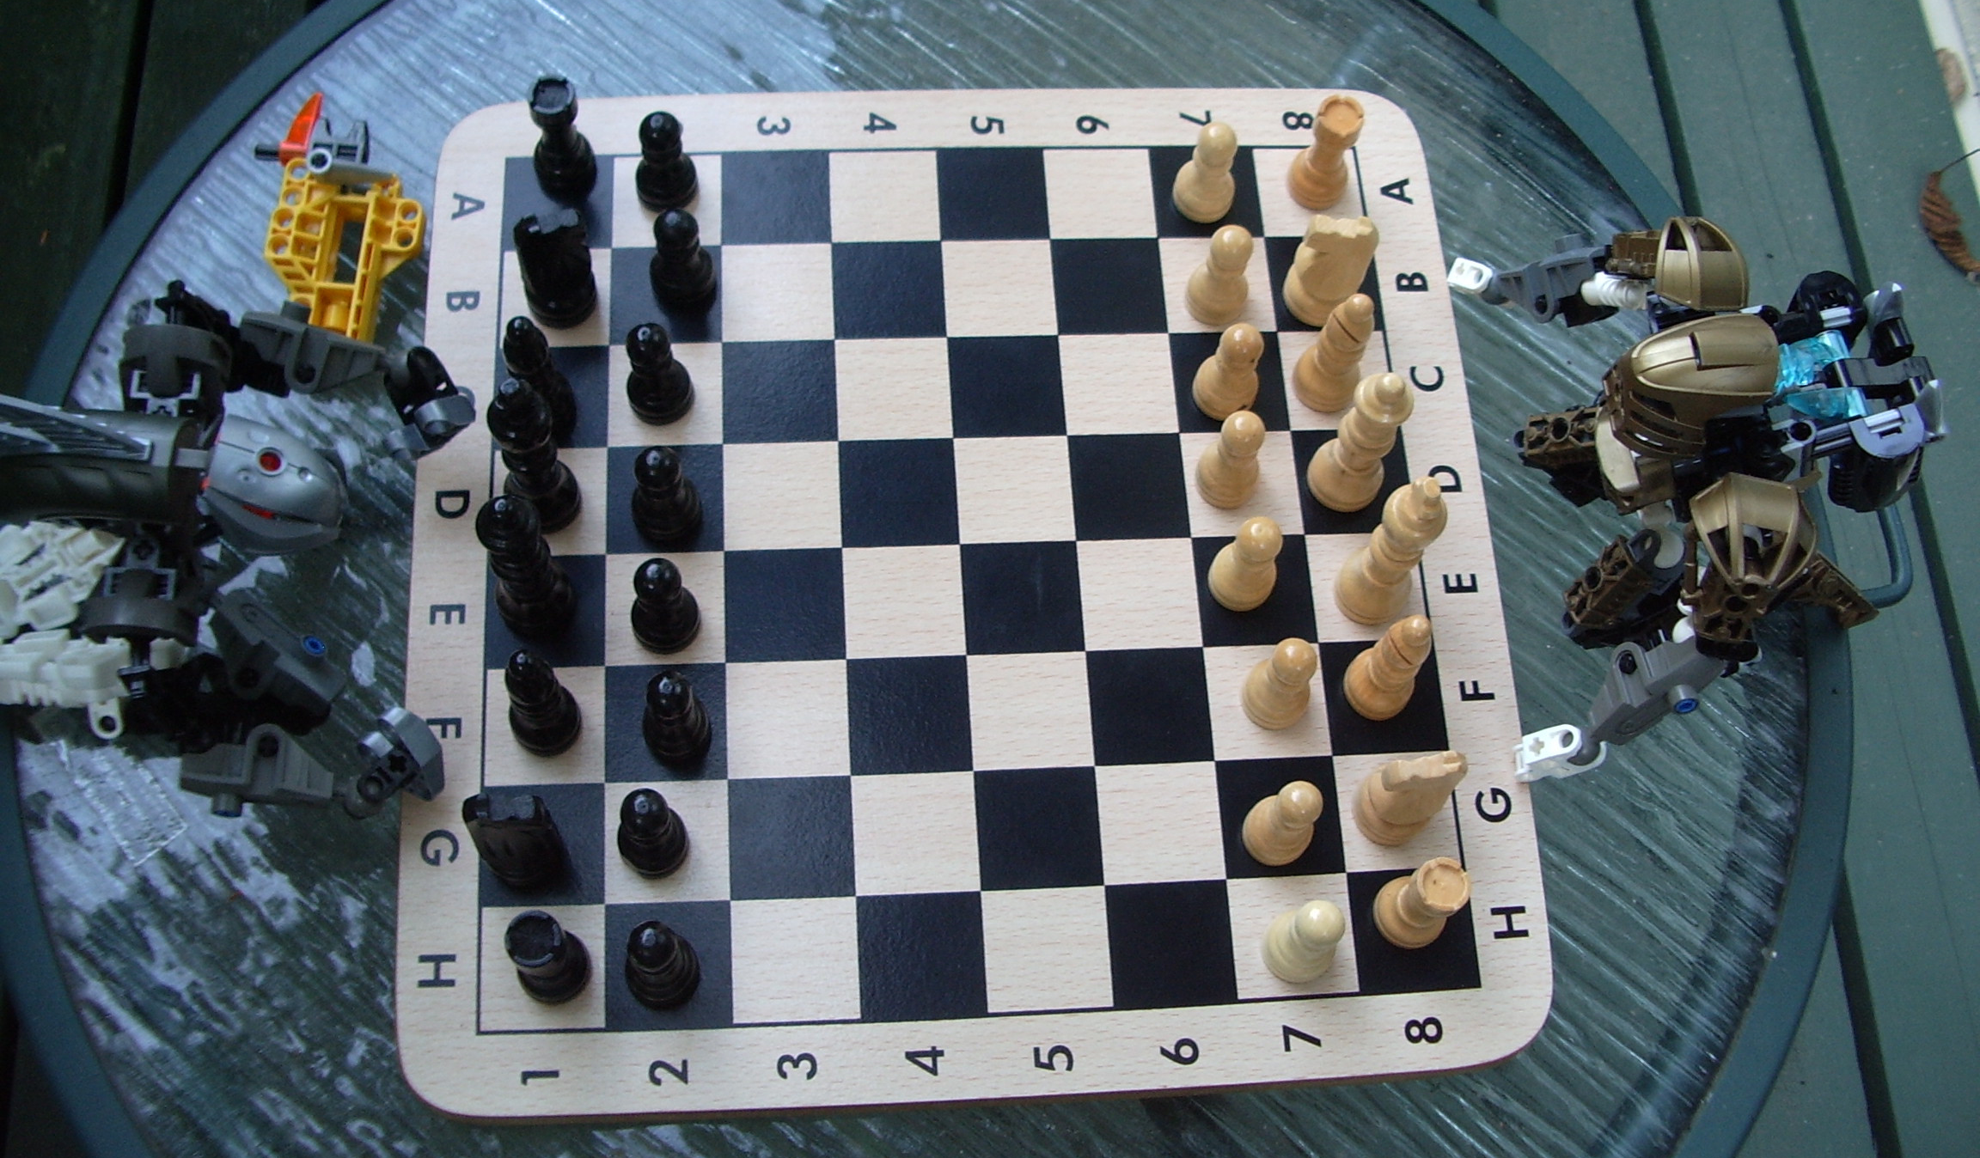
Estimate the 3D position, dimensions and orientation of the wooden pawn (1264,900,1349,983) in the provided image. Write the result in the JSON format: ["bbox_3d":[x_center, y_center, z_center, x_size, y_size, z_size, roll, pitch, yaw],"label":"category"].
[{"bbox_3d":[0.081,0.090,0.505,0.019,0.035,0.019,-2,68,-5],"label":"wooden pawn"}]

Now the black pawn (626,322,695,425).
[{"bbox_3d":[-0.092,-0.058,0.550,0.019,0.035,0.019,-2,68,-5],"label":"black pawn"}]

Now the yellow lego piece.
[{"bbox_3d":[-0.179,-0.086,0.554,0.040,0.018,0.056,8,71,-9],"label":"yellow lego piece"}]

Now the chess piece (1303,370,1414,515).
[{"bbox_3d":[0.095,-0.037,0.506,0.020,0.055,0.020,-2,68,-5],"label":"chess piece"}]

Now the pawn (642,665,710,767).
[{"bbox_3d":[-0.076,0.031,0.480,0.017,0.033,0.017,-2,69,-5],"label":"pawn"}]

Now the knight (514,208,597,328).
[{"bbox_3d":[-0.113,-0.083,0.520,0.019,0.036,0.018,-15,70,-10],"label":"knight"}]

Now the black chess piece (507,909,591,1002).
[{"bbox_3d":[-0.101,0.085,0.455,0.017,0.035,0.017,-2,69,-5],"label":"black chess piece"}]

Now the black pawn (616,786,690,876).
[{"bbox_3d":[-0.080,0.057,0.466,0.017,0.033,0.017,-2,68,-5],"label":"black pawn"}]

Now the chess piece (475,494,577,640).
[{"bbox_3d":[-0.112,-0.005,0.479,0.020,0.056,0.020,-2,69,-5],"label":"chess piece"}]

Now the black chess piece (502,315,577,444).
[{"bbox_3d":[-0.114,-0.052,0.500,0.018,0.047,0.018,-2,68,-5],"label":"black chess piece"}]

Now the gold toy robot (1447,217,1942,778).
[{"bbox_3d":[0.181,-0.033,0.505,0.115,0.096,0.145,-6,69,-6],"label":"gold toy robot"}]

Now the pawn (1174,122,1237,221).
[{"bbox_3d":[0.060,-0.113,0.546,0.017,0.033,0.017,-2,68,-5],"label":"pawn"}]

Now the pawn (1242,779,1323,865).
[{"bbox_3d":[0.078,0.061,0.516,0.019,0.035,0.019,-2,68,-5],"label":"pawn"}]

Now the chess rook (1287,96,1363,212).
[{"bbox_3d":[0.100,-0.127,0.592,0.018,0.036,0.018,-2,68,-5],"label":"chess rook"}]

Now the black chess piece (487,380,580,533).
[{"bbox_3d":[-0.111,-0.031,0.487,0.020,0.056,0.020,-2,68,-5],"label":"black chess piece"}]

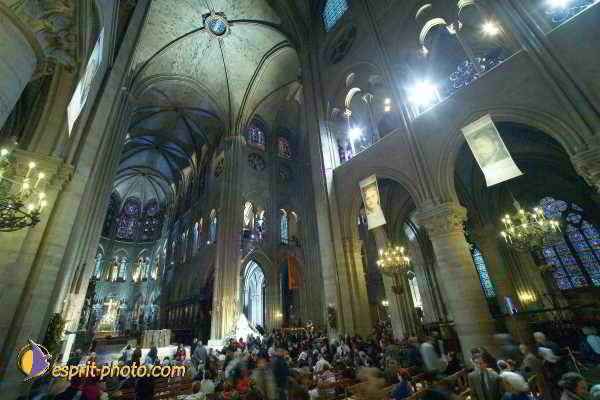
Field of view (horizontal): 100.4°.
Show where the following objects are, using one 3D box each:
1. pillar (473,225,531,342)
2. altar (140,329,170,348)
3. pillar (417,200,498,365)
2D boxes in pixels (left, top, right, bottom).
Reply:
[{"bbox_3d":[10.439,4.228,13.080,1.100,5.720,1.100,14,-30,-36],"label":"pillar"},{"bbox_3d":[-11.381,10.951,19.753,1.800,1.300,1.100,14,-30,-36],"label":"altar"},{"bbox_3d":[6.263,2.960,9.722,1.420,5.870,1.420,14,-30,-36],"label":"pillar"}]

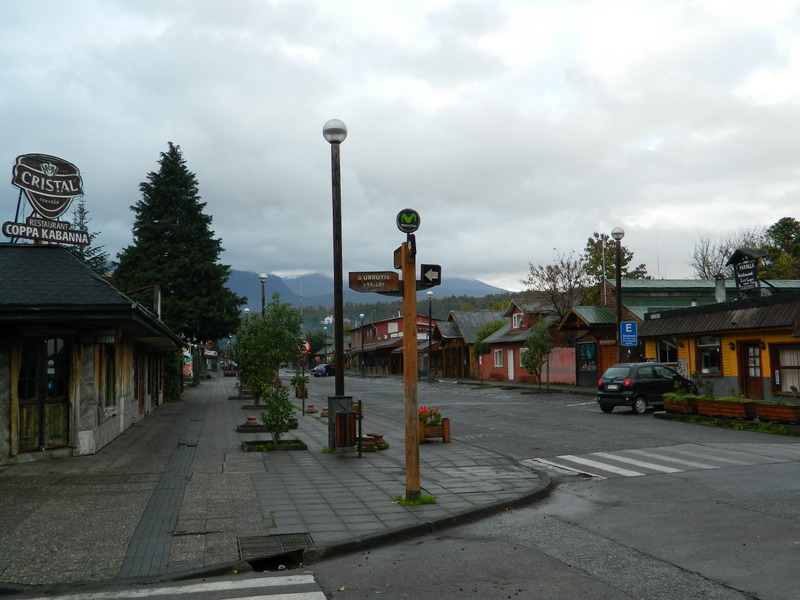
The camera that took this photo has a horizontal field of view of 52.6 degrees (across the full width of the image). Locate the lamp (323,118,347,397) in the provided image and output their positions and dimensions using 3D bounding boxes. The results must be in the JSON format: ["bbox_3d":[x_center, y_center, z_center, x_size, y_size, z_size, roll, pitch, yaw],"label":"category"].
[{"bbox_3d":[-1.163,-0.698,15.176,0.468,5.505,0.468,0,-5,-12],"label":"lamp"}]

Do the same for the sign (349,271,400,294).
[{"bbox_3d":[-0.294,-0.205,9.330,0.580,0.240,0.060,-1,-4,-3],"label":"sign"}]

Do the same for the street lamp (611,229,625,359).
[{"bbox_3d":[7.613,0.524,28.185,0.468,6.150,0.468,0,-5,-12],"label":"street lamp"}]

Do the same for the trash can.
[{"bbox_3d":[-0.888,2.129,13.350,0.360,0.590,0.360,0,-4,-12],"label":"trash can"}]

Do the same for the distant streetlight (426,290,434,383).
[{"bbox_3d":[2.003,2.441,53.300,0.468,6.048,0.468,0,-5,-12],"label":"distant streetlight"}]

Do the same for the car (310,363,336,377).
[{"bbox_3d":[-7.942,7.702,88.000,1.680,1.480,3.950,-3,-5,30],"label":"car"}]

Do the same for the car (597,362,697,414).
[{"bbox_3d":[7.773,2.745,25.200,3.500,1.500,1.500,2,-5,-32],"label":"car"}]

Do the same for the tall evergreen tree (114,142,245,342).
[{"bbox_3d":[-15.196,-2.458,56.000,9.200,16.900,9.200,0,-4,-12],"label":"tall evergreen tree"}]

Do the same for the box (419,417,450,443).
[{"bbox_3d":[0.613,2.592,16.131,0.635,0.490,0.600,0,-5,-12],"label":"box"}]

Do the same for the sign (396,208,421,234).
[{"bbox_3d":[0.103,-0.935,9.607,0.290,0.290,0.060,0,-5,-12],"label":"sign"}]

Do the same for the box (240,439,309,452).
[{"bbox_3d":[-2.443,2.809,15.648,1.200,0.110,1.180,0,-5,-12],"label":"box"}]

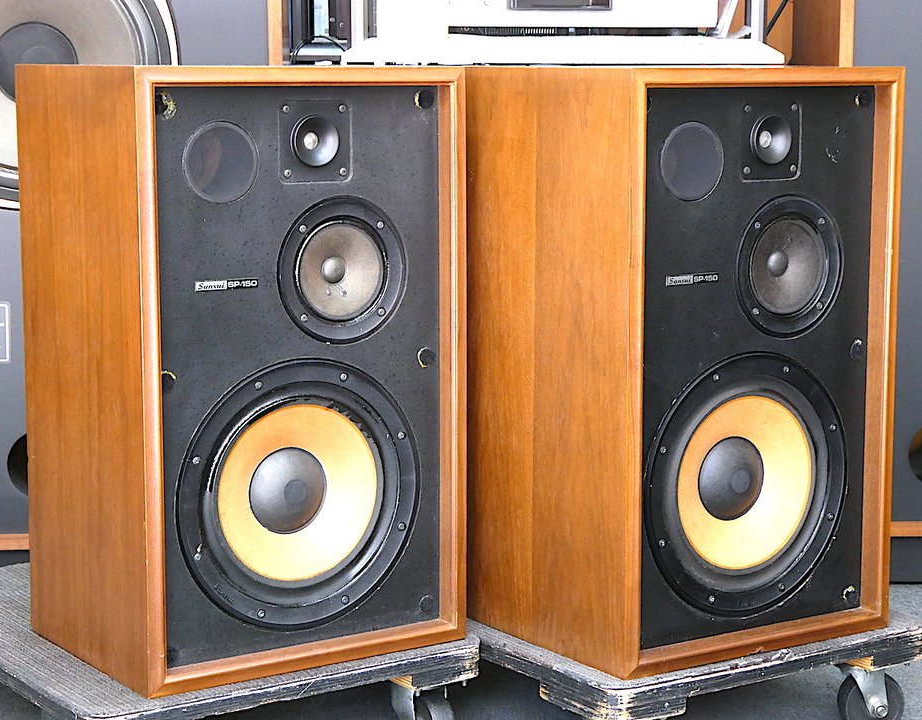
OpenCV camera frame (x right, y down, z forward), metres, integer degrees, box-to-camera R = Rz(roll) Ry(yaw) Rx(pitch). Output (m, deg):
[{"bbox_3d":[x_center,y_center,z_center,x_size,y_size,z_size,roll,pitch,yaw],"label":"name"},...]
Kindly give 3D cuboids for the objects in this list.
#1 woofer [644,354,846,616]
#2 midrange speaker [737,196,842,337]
[{"bbox_3d":[0.292,0.133,2.152,0.291,0.291,0.084,-5,10,-33],"label":"woofer"},{"bbox_3d":[0.346,-0.104,2.136,0.153,0.153,0.055,-5,10,-33],"label":"midrange speaker"}]

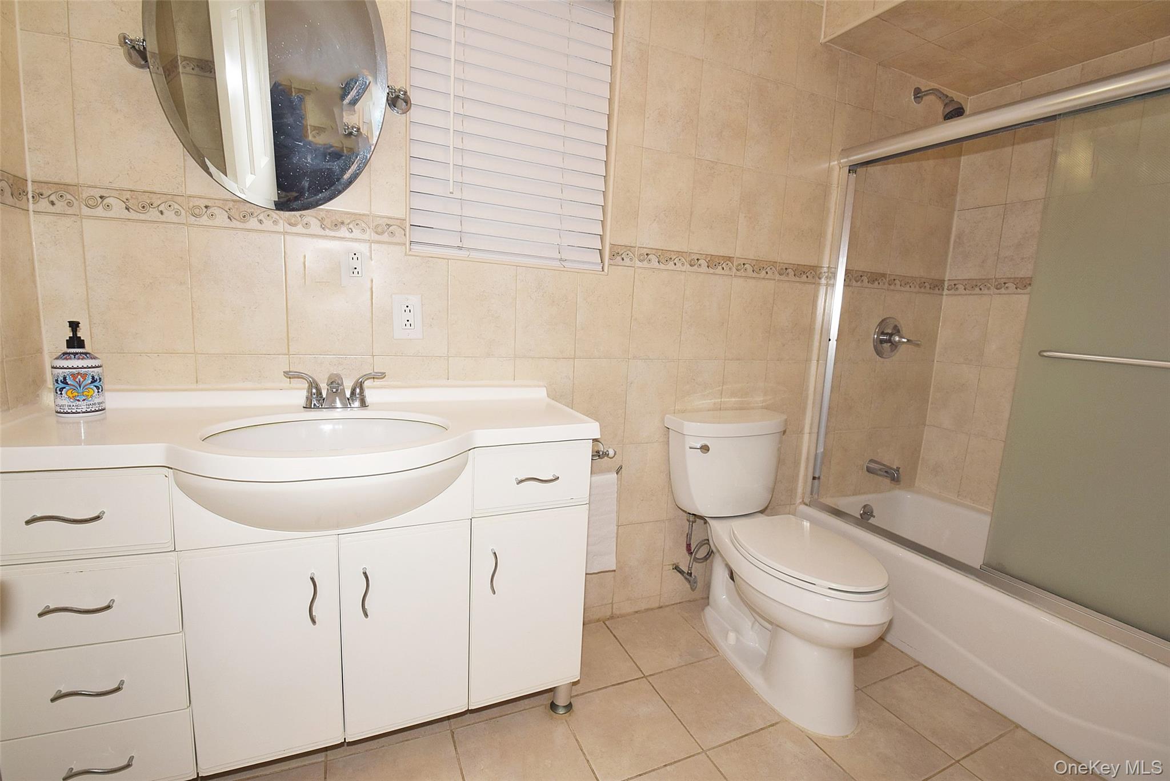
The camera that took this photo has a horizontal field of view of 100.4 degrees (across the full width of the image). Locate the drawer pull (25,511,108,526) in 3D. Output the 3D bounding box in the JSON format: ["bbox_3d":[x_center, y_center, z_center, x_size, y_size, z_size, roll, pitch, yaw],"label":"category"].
[{"bbox_3d":[-0.899,0.221,0.848,0.102,0.016,0.026,-1,10,-22],"label":"drawer pull"}]

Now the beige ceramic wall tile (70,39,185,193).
[{"bbox_3d":[-1.042,-0.615,1.117,0.200,0.303,0.010,-1,9,-22],"label":"beige ceramic wall tile"}]

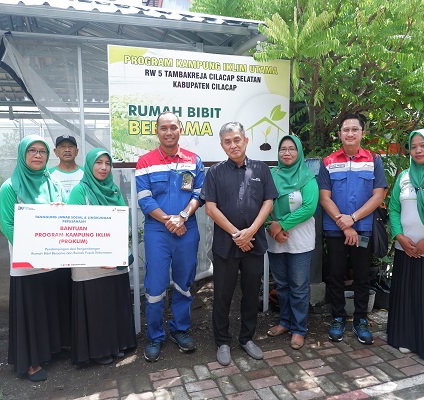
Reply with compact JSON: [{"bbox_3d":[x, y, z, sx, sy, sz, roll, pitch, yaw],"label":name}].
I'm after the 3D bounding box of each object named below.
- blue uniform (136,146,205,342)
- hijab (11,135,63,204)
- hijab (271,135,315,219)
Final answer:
[{"bbox_3d":[-0.287,0.321,2.746,0.490,1.385,0.340,-1,7,-5],"label":"blue uniform"},{"bbox_3d":[-1.122,-0.192,2.413,0.320,0.440,0.310,-5,8,-31],"label":"hijab"},{"bbox_3d":[0.578,-0.172,2.840,0.350,0.625,0.310,2,7,22],"label":"hijab"}]

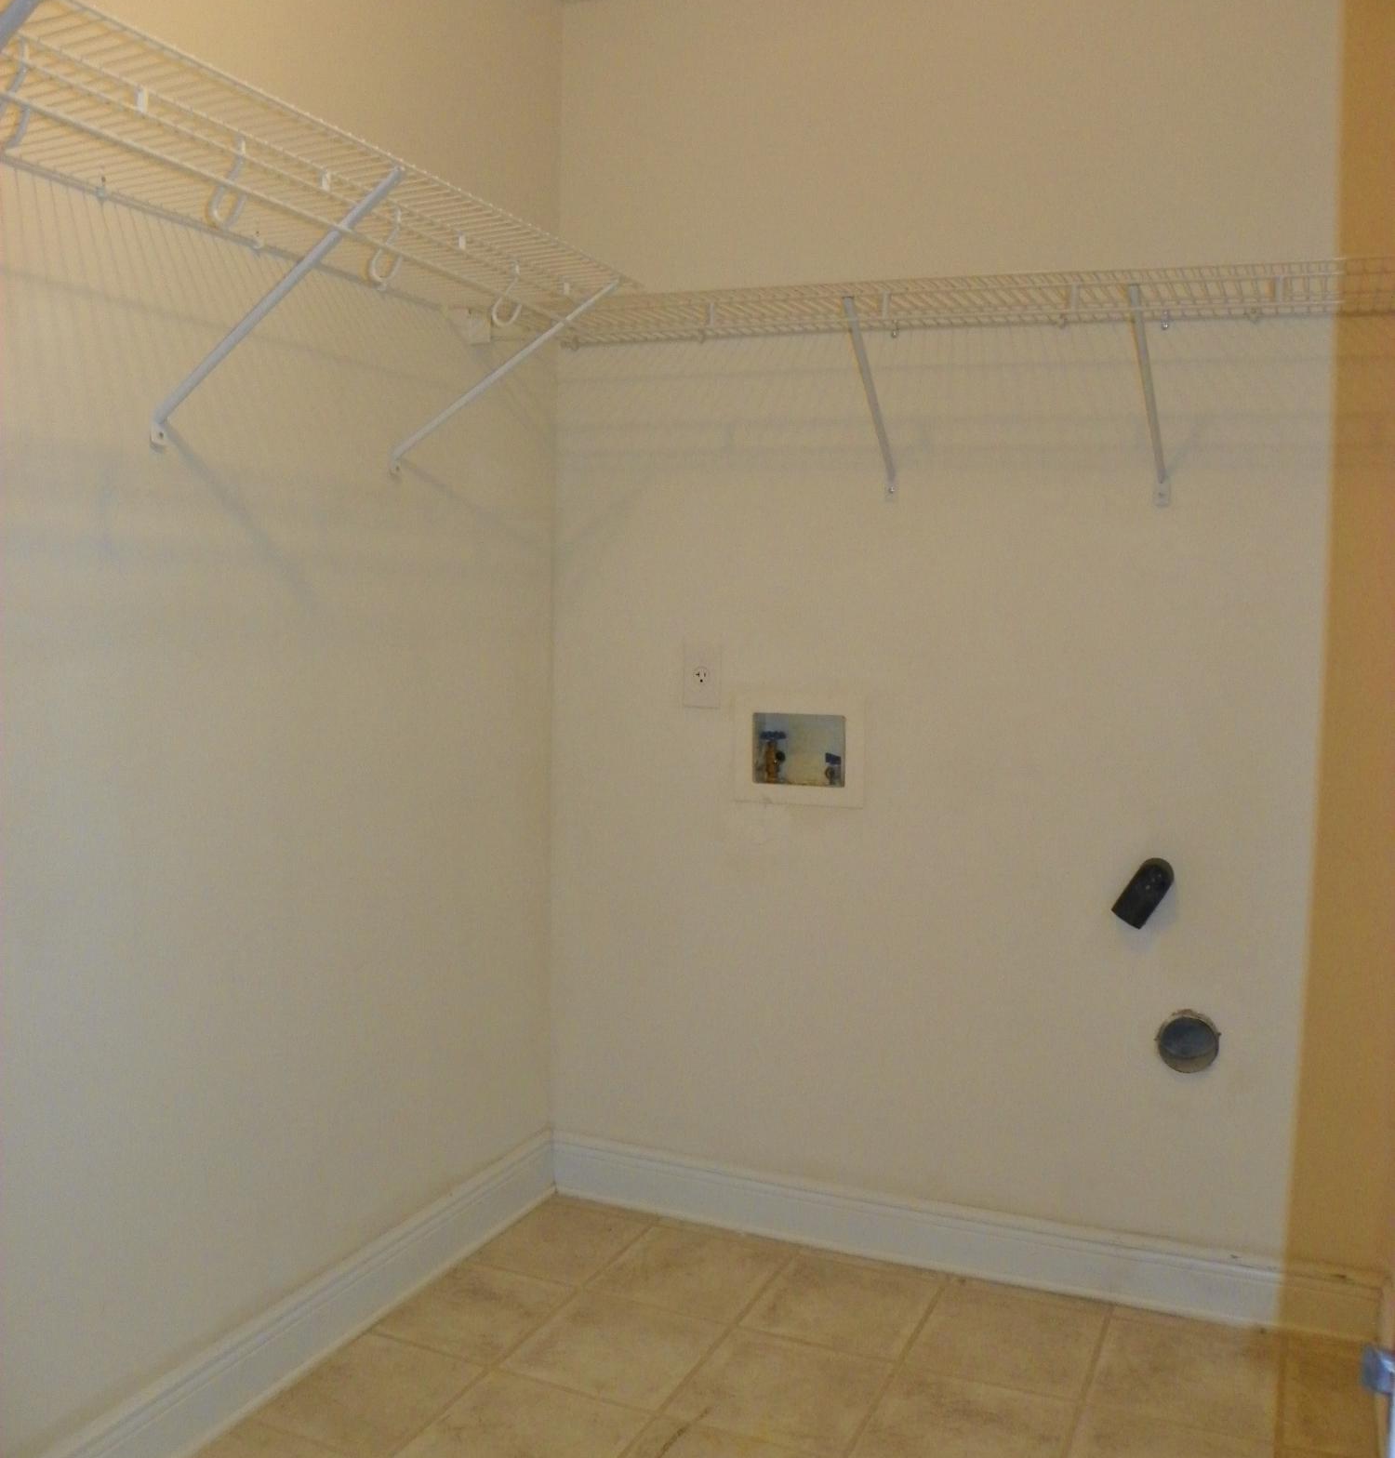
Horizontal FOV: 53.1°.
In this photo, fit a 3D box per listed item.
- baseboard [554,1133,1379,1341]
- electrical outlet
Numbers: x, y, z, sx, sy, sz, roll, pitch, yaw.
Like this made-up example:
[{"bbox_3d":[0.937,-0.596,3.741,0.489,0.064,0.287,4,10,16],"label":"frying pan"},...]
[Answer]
[{"bbox_3d":[0.420,0.933,2.605,1.560,0.141,0.016,3,6,23],"label":"baseboard"},{"bbox_3d":[0.009,-0.103,2.680,0.073,0.117,0.010,3,6,23],"label":"electrical outlet"}]

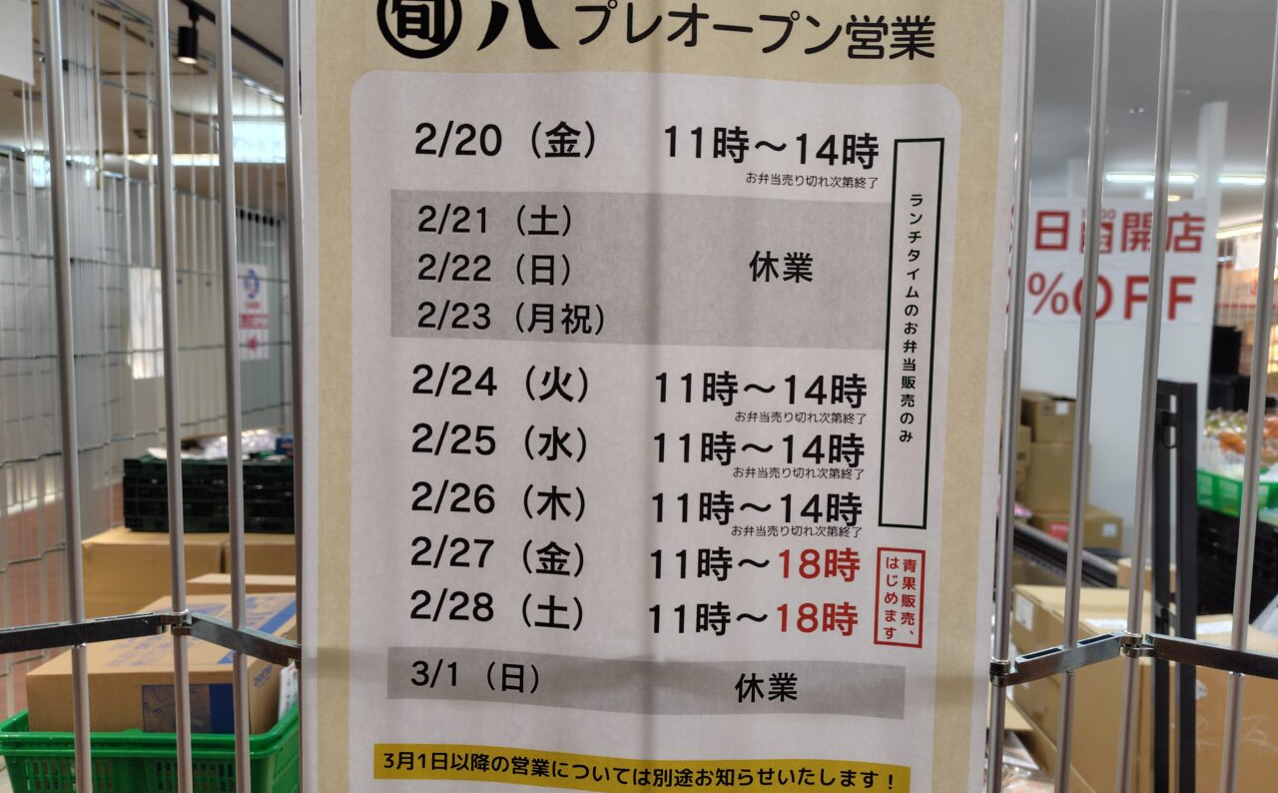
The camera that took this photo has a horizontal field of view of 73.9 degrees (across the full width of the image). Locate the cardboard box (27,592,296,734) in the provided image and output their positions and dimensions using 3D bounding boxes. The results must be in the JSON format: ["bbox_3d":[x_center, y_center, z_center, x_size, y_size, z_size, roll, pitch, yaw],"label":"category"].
[{"bbox_3d":[-0.733,0.513,1.431,0.310,0.251,0.391,-1,3,-3],"label":"cardboard box"}]

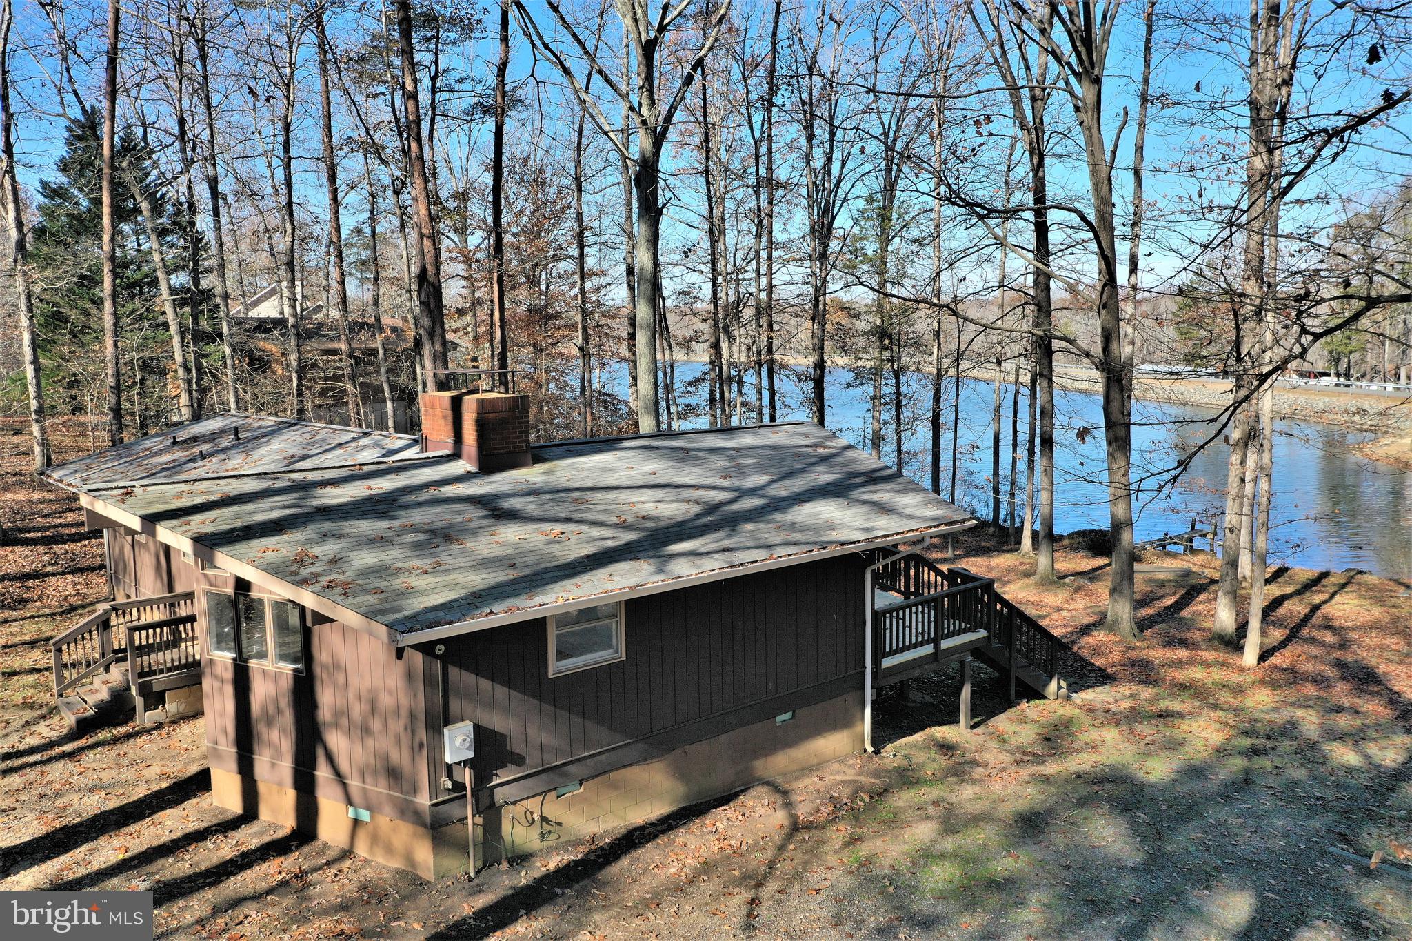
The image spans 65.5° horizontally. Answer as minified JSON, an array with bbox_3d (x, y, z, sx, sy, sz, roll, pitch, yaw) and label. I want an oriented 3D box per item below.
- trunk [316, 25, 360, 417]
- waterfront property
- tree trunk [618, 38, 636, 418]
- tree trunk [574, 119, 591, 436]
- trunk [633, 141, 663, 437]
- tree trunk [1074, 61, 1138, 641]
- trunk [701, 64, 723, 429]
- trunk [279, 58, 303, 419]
[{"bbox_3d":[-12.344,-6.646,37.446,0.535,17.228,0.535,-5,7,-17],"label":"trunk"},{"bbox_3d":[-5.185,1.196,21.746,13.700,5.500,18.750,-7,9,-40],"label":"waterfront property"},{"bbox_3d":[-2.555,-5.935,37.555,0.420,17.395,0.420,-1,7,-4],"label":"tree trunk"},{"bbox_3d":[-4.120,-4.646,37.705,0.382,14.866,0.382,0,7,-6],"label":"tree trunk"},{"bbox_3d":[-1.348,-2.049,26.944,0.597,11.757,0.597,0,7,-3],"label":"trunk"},{"bbox_3d":[9.387,-2.677,25.888,0.836,13.565,0.836,-3,7,20],"label":"tree trunk"},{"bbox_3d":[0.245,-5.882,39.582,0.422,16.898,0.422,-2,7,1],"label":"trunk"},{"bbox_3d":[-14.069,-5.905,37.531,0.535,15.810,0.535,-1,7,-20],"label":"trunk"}]

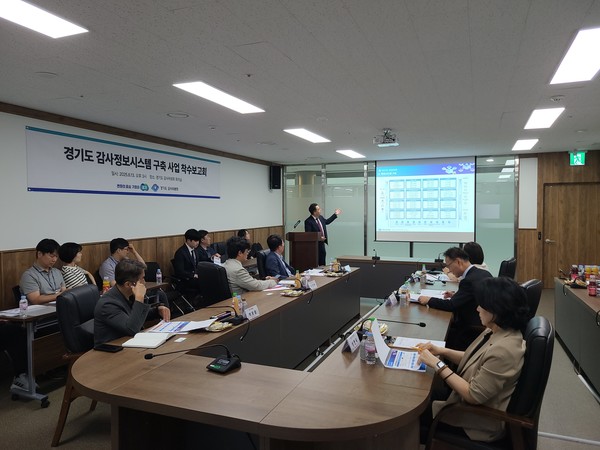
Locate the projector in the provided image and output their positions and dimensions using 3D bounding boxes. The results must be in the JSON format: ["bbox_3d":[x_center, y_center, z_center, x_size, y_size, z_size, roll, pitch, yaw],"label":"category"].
[{"bbox_3d":[1.195,-1.193,6.132,0.314,0.223,0.304,0,2,22],"label":"projector"}]

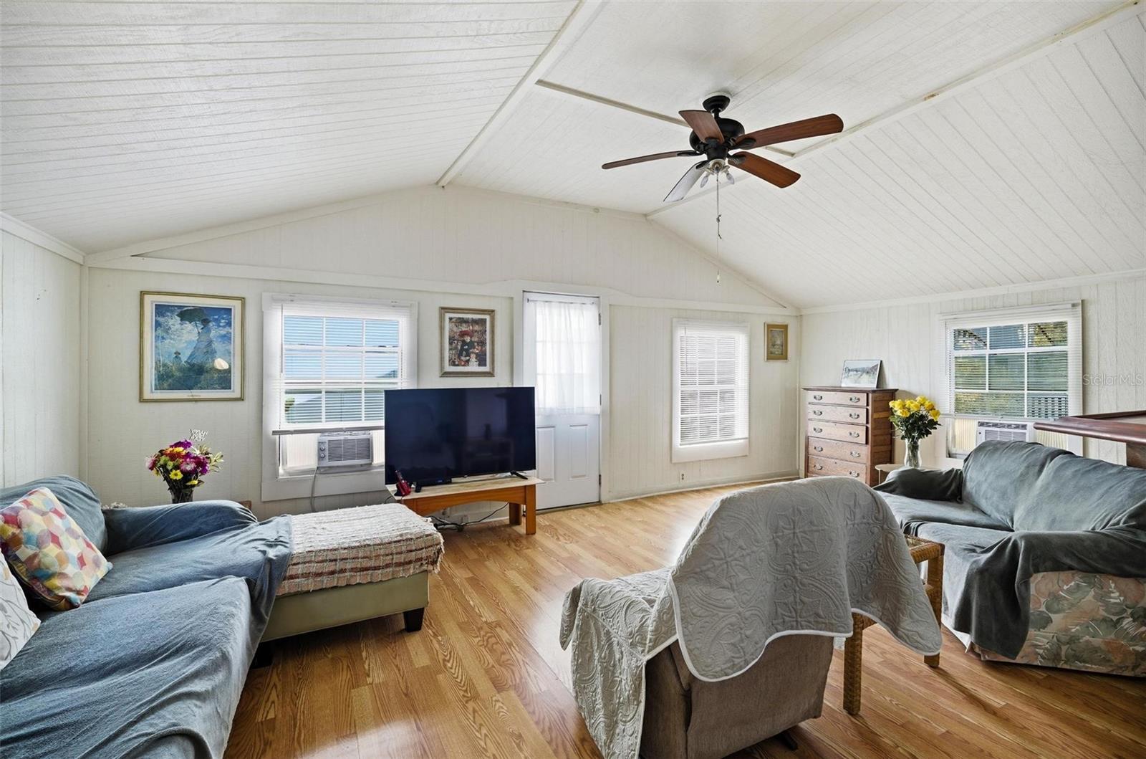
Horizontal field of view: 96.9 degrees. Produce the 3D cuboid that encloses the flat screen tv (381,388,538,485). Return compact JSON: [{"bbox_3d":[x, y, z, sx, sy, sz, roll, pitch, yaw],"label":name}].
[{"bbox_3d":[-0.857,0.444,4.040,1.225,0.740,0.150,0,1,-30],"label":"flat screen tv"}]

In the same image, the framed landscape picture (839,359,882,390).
[{"bbox_3d":[3.160,-0.059,5.568,0.025,0.305,0.400,13,-5,-26],"label":"framed landscape picture"}]

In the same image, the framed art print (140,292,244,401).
[{"bbox_3d":[-2.673,-0.218,3.585,0.600,0.750,0.030,0,1,-27],"label":"framed art print"}]

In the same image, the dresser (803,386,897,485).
[{"bbox_3d":[2.999,0.673,5.570,0.430,1.135,0.830,0,1,-27],"label":"dresser"}]

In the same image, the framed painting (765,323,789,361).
[{"bbox_3d":[2.503,-0.450,6.200,0.385,0.455,0.030,0,1,-27],"label":"framed painting"}]

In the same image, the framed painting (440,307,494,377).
[{"bbox_3d":[-0.922,-0.320,4.470,0.503,0.603,0.030,0,1,-27],"label":"framed painting"}]

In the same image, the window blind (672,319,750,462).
[{"bbox_3d":[1.599,0.122,5.740,1.090,1.520,0.070,0,1,-27],"label":"window blind"}]

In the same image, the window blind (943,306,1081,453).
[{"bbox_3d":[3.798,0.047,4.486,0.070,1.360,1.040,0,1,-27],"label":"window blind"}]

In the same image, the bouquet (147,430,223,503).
[{"bbox_3d":[-2.329,0.554,3.050,0.430,0.510,0.390,0,1,-27],"label":"bouquet"}]

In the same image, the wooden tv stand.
[{"bbox_3d":[-0.834,1.034,4.032,1.150,0.420,0.550,0,1,-29],"label":"wooden tv stand"}]

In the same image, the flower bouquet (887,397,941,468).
[{"bbox_3d":[2.822,0.441,4.200,0.380,0.600,0.410,0,1,-27],"label":"flower bouquet"}]

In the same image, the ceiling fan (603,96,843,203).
[{"bbox_3d":[0.818,-1.380,2.938,1.290,0.540,1.290,0,1,-27],"label":"ceiling fan"}]

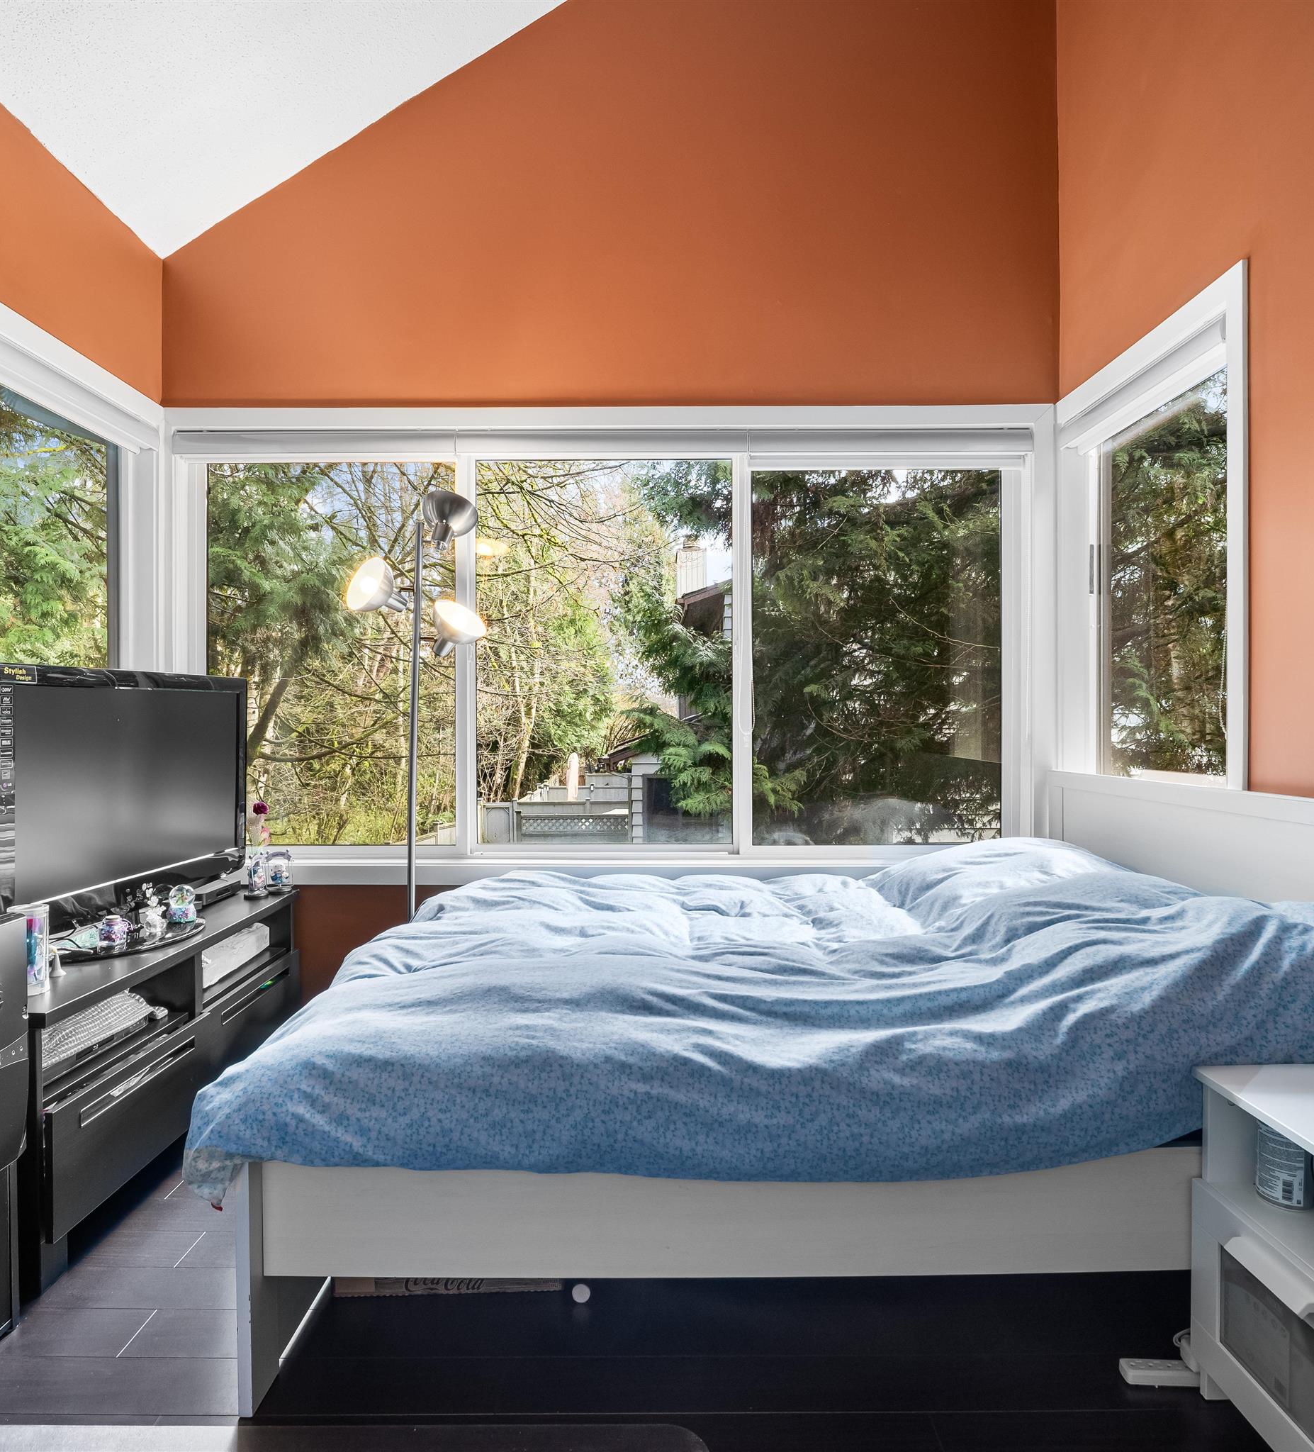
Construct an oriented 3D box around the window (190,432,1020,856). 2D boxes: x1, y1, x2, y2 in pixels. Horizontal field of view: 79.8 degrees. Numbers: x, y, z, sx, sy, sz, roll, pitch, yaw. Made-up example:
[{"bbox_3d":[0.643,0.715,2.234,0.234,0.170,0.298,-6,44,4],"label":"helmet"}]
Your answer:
[{"bbox_3d":[-0.167,-0.290,2.708,2.974,1.570,0.100,0,0,0],"label":"window"}]

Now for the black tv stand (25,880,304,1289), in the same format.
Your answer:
[{"bbox_3d":[-1.413,0.842,2.104,0.430,0.564,1.127,0,0,0],"label":"black tv stand"}]

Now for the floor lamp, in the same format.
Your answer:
[{"bbox_3d":[-0.761,0.185,2.486,0.452,1.876,0.360,0,0,0],"label":"floor lamp"}]

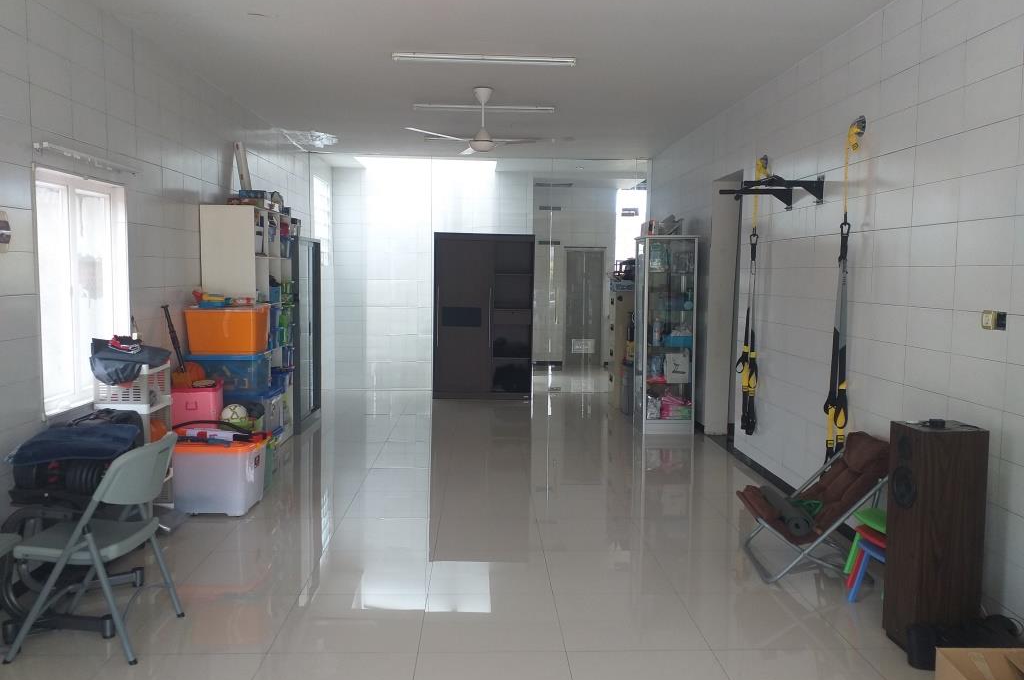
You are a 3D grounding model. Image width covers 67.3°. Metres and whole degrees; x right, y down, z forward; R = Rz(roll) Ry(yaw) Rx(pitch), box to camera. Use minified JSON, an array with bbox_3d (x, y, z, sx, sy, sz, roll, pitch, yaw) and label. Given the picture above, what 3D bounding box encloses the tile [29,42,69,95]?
[{"bbox_3d":[-2.346,-1.365,3.911,0.015,0.199,0.392,1,5,-2],"label":"tile"}]

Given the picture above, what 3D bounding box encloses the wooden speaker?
[{"bbox_3d":[1.758,0.824,3.216,0.295,0.930,0.200,1,5,-5],"label":"wooden speaker"}]

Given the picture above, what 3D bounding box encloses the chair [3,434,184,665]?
[{"bbox_3d":[-1.718,0.836,3.195,0.544,0.822,0.474,1,5,1],"label":"chair"}]

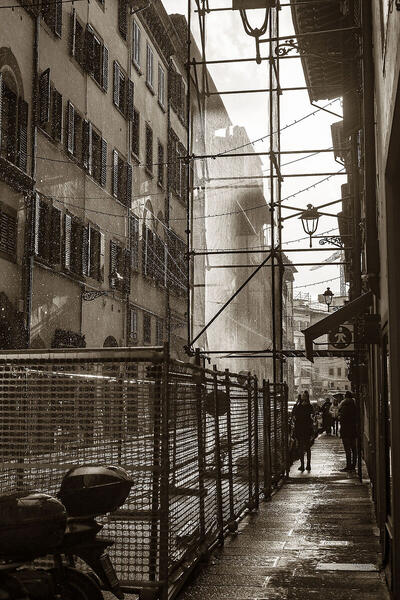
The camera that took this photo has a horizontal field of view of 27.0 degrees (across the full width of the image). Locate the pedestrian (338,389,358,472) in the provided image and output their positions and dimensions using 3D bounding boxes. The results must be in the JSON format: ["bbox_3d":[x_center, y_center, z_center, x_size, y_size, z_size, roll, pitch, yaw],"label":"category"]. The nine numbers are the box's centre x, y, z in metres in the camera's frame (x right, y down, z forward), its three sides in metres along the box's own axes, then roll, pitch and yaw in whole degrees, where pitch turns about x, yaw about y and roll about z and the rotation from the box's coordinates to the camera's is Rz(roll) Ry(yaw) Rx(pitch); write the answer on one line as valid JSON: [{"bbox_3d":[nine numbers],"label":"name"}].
[{"bbox_3d":[3.244,2.856,18.140,0.380,1.704,0.500,-1,-7,10],"label":"pedestrian"}]

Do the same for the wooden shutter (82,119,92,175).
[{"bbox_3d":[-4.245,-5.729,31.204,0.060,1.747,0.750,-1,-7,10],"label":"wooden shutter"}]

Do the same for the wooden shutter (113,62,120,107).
[{"bbox_3d":[-3.562,-9.146,35.335,0.060,1.822,0.600,-1,-7,10],"label":"wooden shutter"}]

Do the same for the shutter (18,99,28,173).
[{"bbox_3d":[-5.197,-4.850,24.562,0.080,2.100,0.650,-1,-7,10],"label":"shutter"}]

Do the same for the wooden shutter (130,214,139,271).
[{"bbox_3d":[-2.875,-2.448,36.901,0.080,2.300,1.150,-1,-7,10],"label":"wooden shutter"}]

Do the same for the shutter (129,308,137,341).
[{"bbox_3d":[-2.993,1.093,37.174,0.060,1.339,1.150,-1,-7,10],"label":"shutter"}]

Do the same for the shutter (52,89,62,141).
[{"bbox_3d":[-4.684,-6.056,27.503,0.080,1.600,0.750,-1,-7,10],"label":"shutter"}]

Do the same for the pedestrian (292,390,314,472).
[{"bbox_3d":[2.237,2.832,18.010,0.500,1.720,0.360,4,-8,-27],"label":"pedestrian"}]

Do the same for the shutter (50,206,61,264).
[{"bbox_3d":[-4.666,-2.034,27.106,0.080,1.930,0.750,-1,-7,10],"label":"shutter"}]

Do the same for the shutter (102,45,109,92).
[{"bbox_3d":[-3.842,-9.393,33.842,0.060,1.725,0.570,-1,-7,10],"label":"shutter"}]

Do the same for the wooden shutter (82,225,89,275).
[{"bbox_3d":[-4.239,-1.827,30.756,0.060,1.744,0.570,-1,-7,10],"label":"wooden shutter"}]

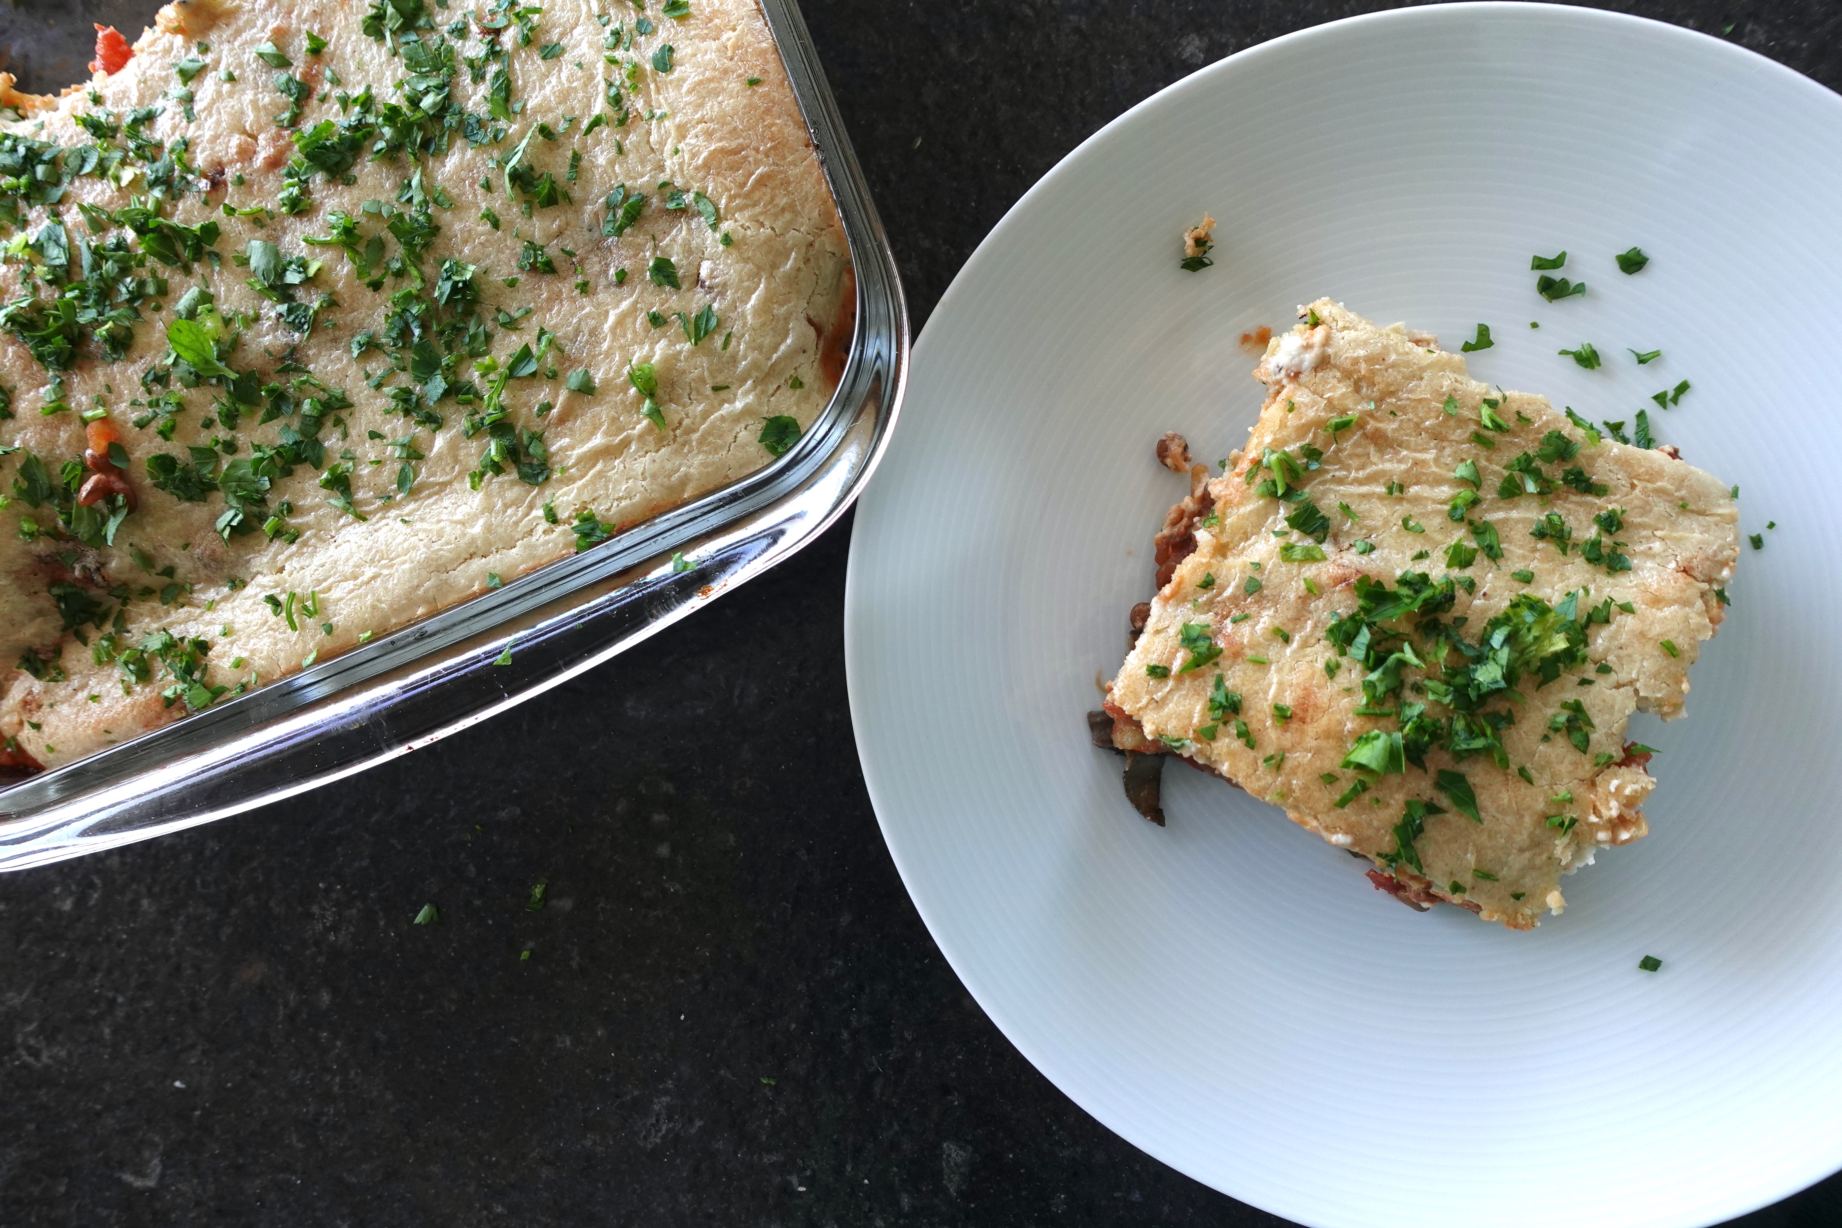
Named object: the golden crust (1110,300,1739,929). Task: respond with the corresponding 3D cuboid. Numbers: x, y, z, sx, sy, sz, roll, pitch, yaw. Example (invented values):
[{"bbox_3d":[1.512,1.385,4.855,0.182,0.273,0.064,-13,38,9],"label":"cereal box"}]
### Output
[{"bbox_3d":[0.111,0.001,0.277,0.109,0.030,0.105,25,92,7],"label":"golden crust"}]

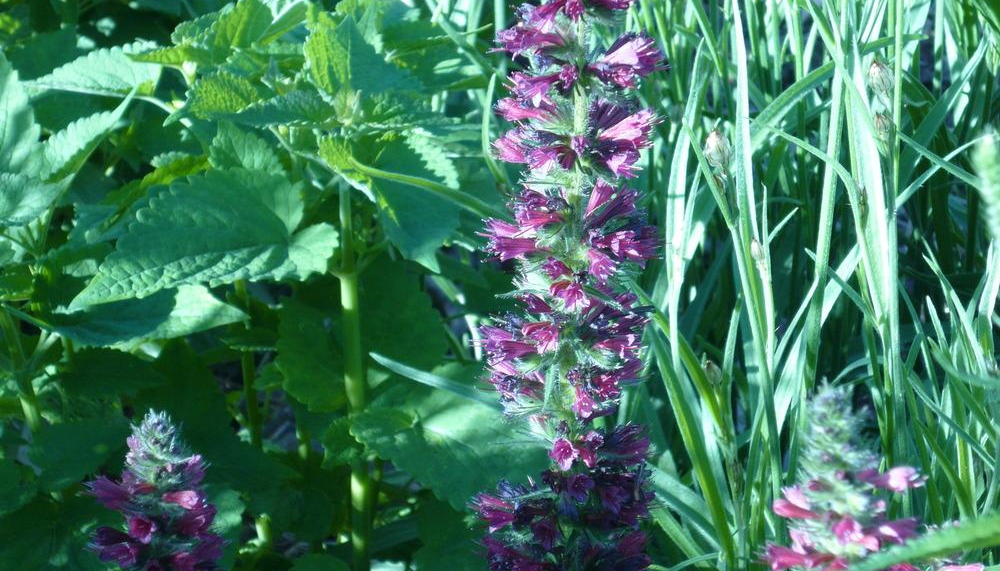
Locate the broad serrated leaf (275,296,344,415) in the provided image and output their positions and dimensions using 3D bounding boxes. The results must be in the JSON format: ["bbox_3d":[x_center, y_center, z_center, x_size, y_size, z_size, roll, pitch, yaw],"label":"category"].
[{"bbox_3d":[-0.051,0.019,1.060,0.021,0.029,0.012,0,20,0],"label":"broad serrated leaf"}]

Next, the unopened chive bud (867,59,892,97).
[{"bbox_3d":[0.123,-0.067,1.250,0.007,0.012,0.007,-19,15,9],"label":"unopened chive bud"}]

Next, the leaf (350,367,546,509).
[{"bbox_3d":[-0.013,0.043,1.080,0.060,0.016,0.045,14,54,10],"label":"leaf"}]

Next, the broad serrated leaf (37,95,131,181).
[{"bbox_3d":[-0.112,-0.040,1.040,0.033,0.010,0.022,-35,37,0],"label":"broad serrated leaf"}]

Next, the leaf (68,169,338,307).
[{"bbox_3d":[-0.080,-0.012,1.030,0.072,0.014,0.045,-16,39,-12],"label":"leaf"}]

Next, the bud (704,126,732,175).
[{"bbox_3d":[0.073,-0.046,1.300,0.009,0.016,0.009,-13,21,5],"label":"bud"}]

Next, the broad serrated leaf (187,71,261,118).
[{"bbox_3d":[-0.073,-0.050,1.020,0.023,0.011,0.018,0,20,0],"label":"broad serrated leaf"}]

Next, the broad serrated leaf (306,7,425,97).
[{"bbox_3d":[-0.037,-0.065,1.070,0.034,0.014,0.031,0,67,0],"label":"broad serrated leaf"}]

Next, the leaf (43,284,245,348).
[{"bbox_3d":[-0.098,0.009,1.060,0.055,0.012,0.036,-1,30,-1],"label":"leaf"}]

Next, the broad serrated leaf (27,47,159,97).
[{"bbox_3d":[-0.116,-0.061,1.100,0.042,0.012,0.024,-1,28,-8],"label":"broad serrated leaf"}]

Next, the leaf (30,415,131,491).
[{"bbox_3d":[-0.111,0.044,1.020,0.026,0.018,0.016,0,20,0],"label":"leaf"}]

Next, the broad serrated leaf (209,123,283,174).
[{"bbox_3d":[-0.068,-0.036,1.030,0.021,0.014,0.017,0,20,0],"label":"broad serrated leaf"}]

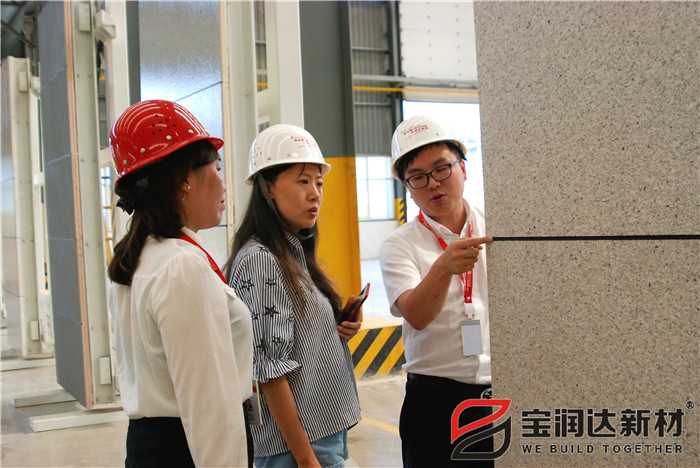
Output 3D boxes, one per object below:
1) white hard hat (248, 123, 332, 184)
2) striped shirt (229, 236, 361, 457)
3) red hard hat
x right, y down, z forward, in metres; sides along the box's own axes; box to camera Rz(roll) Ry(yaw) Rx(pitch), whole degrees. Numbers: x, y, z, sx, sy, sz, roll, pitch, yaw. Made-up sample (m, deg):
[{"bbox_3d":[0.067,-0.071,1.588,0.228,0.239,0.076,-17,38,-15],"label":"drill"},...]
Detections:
[{"bbox_3d":[-0.172,-0.226,2.252,0.214,0.155,0.272,-2,-6,-42],"label":"white hard hat"},{"bbox_3d":[-0.142,0.282,2.250,0.310,0.575,0.420,-2,0,13],"label":"striped shirt"},{"bbox_3d":[-0.440,-0.227,1.887,0.272,0.155,0.214,-25,9,-22],"label":"red hard hat"}]

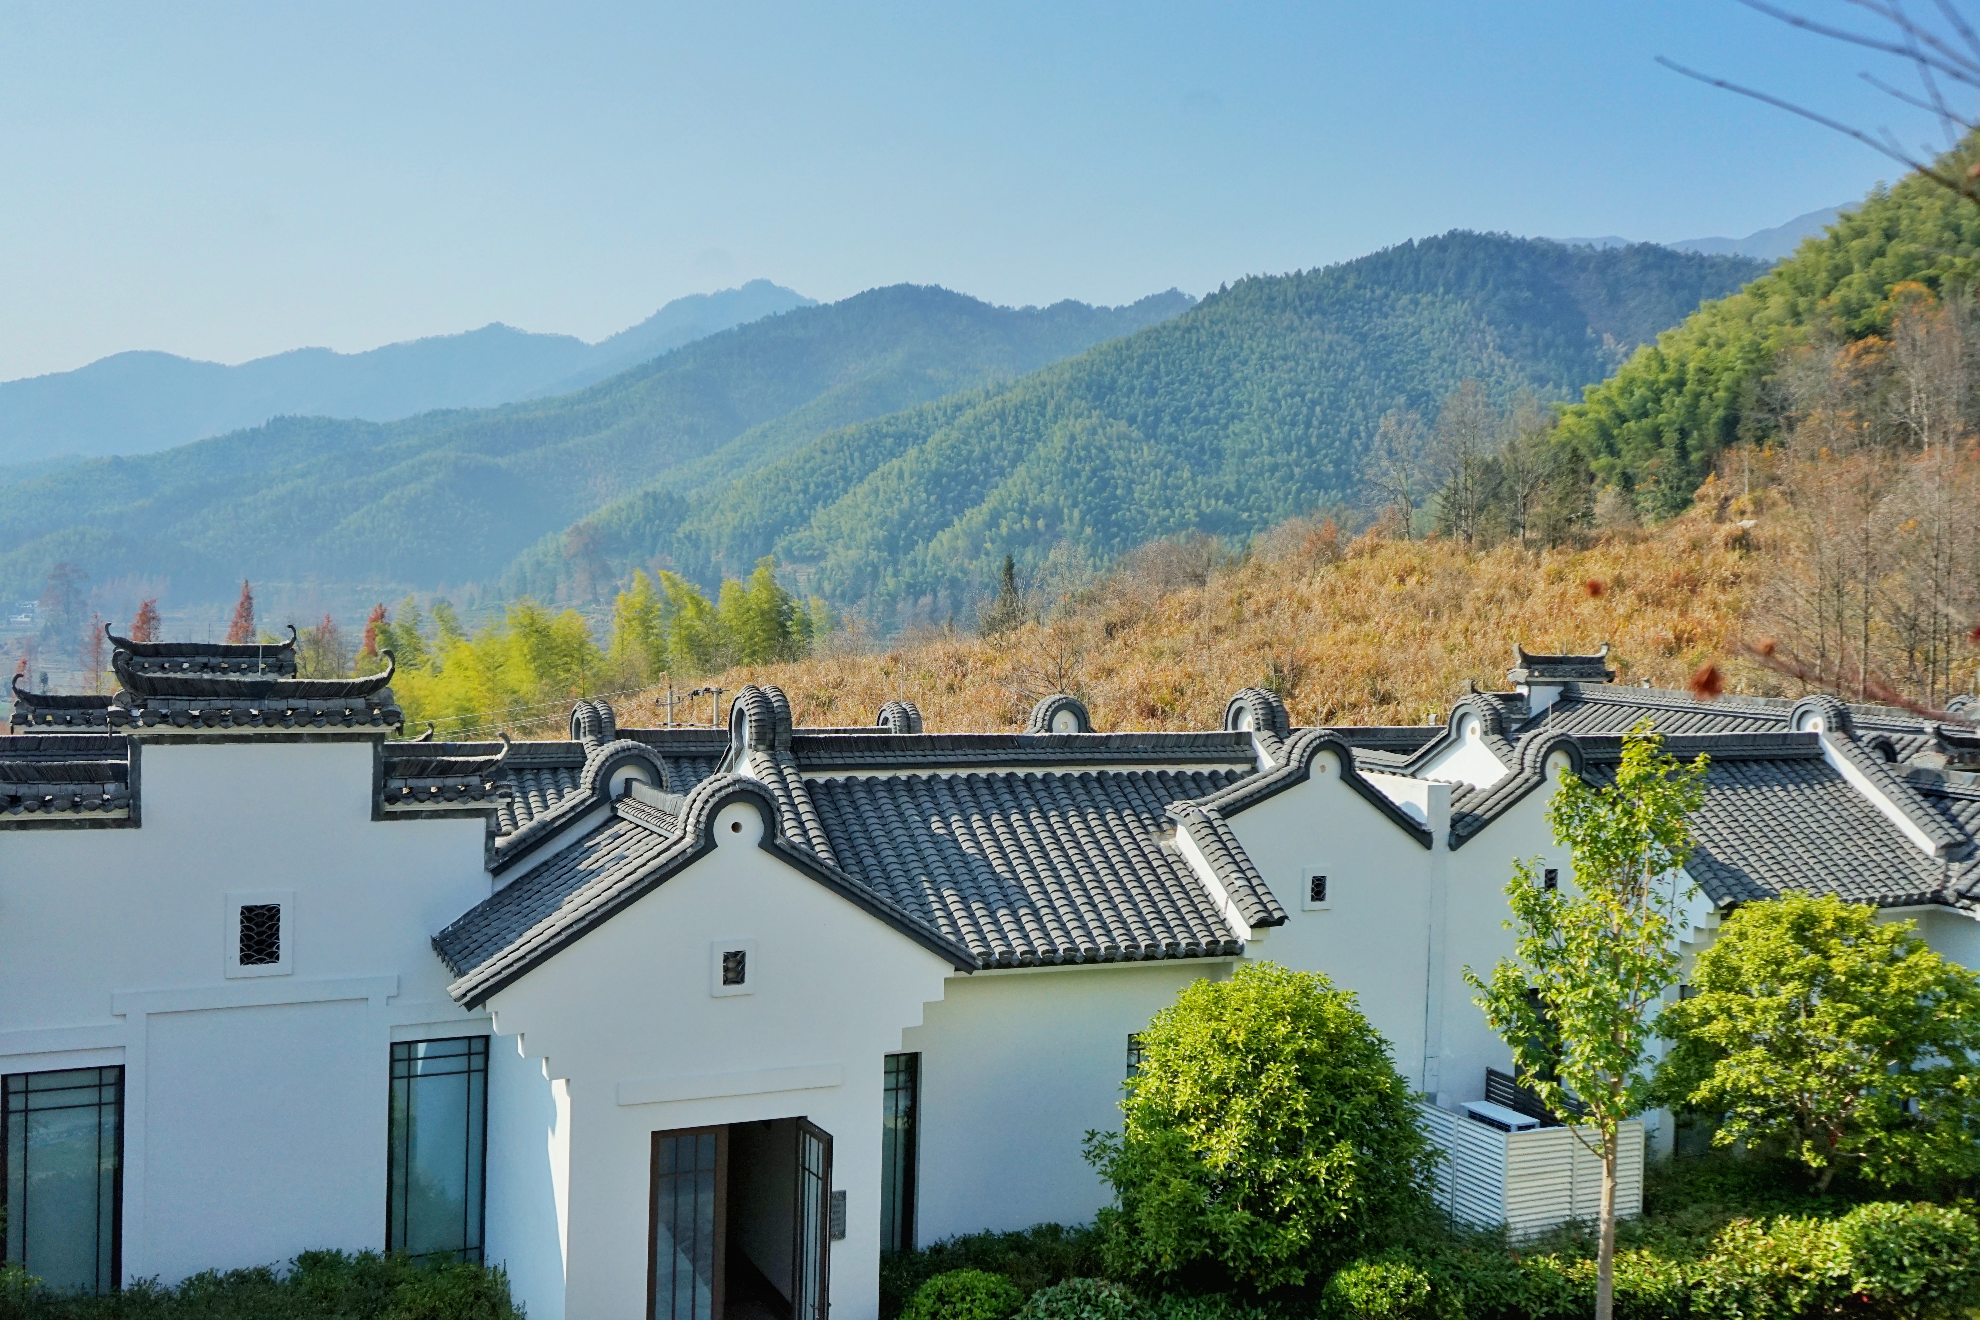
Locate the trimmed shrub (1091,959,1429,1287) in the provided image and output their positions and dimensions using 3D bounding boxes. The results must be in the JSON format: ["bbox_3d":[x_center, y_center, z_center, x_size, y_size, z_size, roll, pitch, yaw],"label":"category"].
[{"bbox_3d":[2.602,4.414,17.200,3.200,3.150,3.100,2,1,9],"label":"trimmed shrub"}]

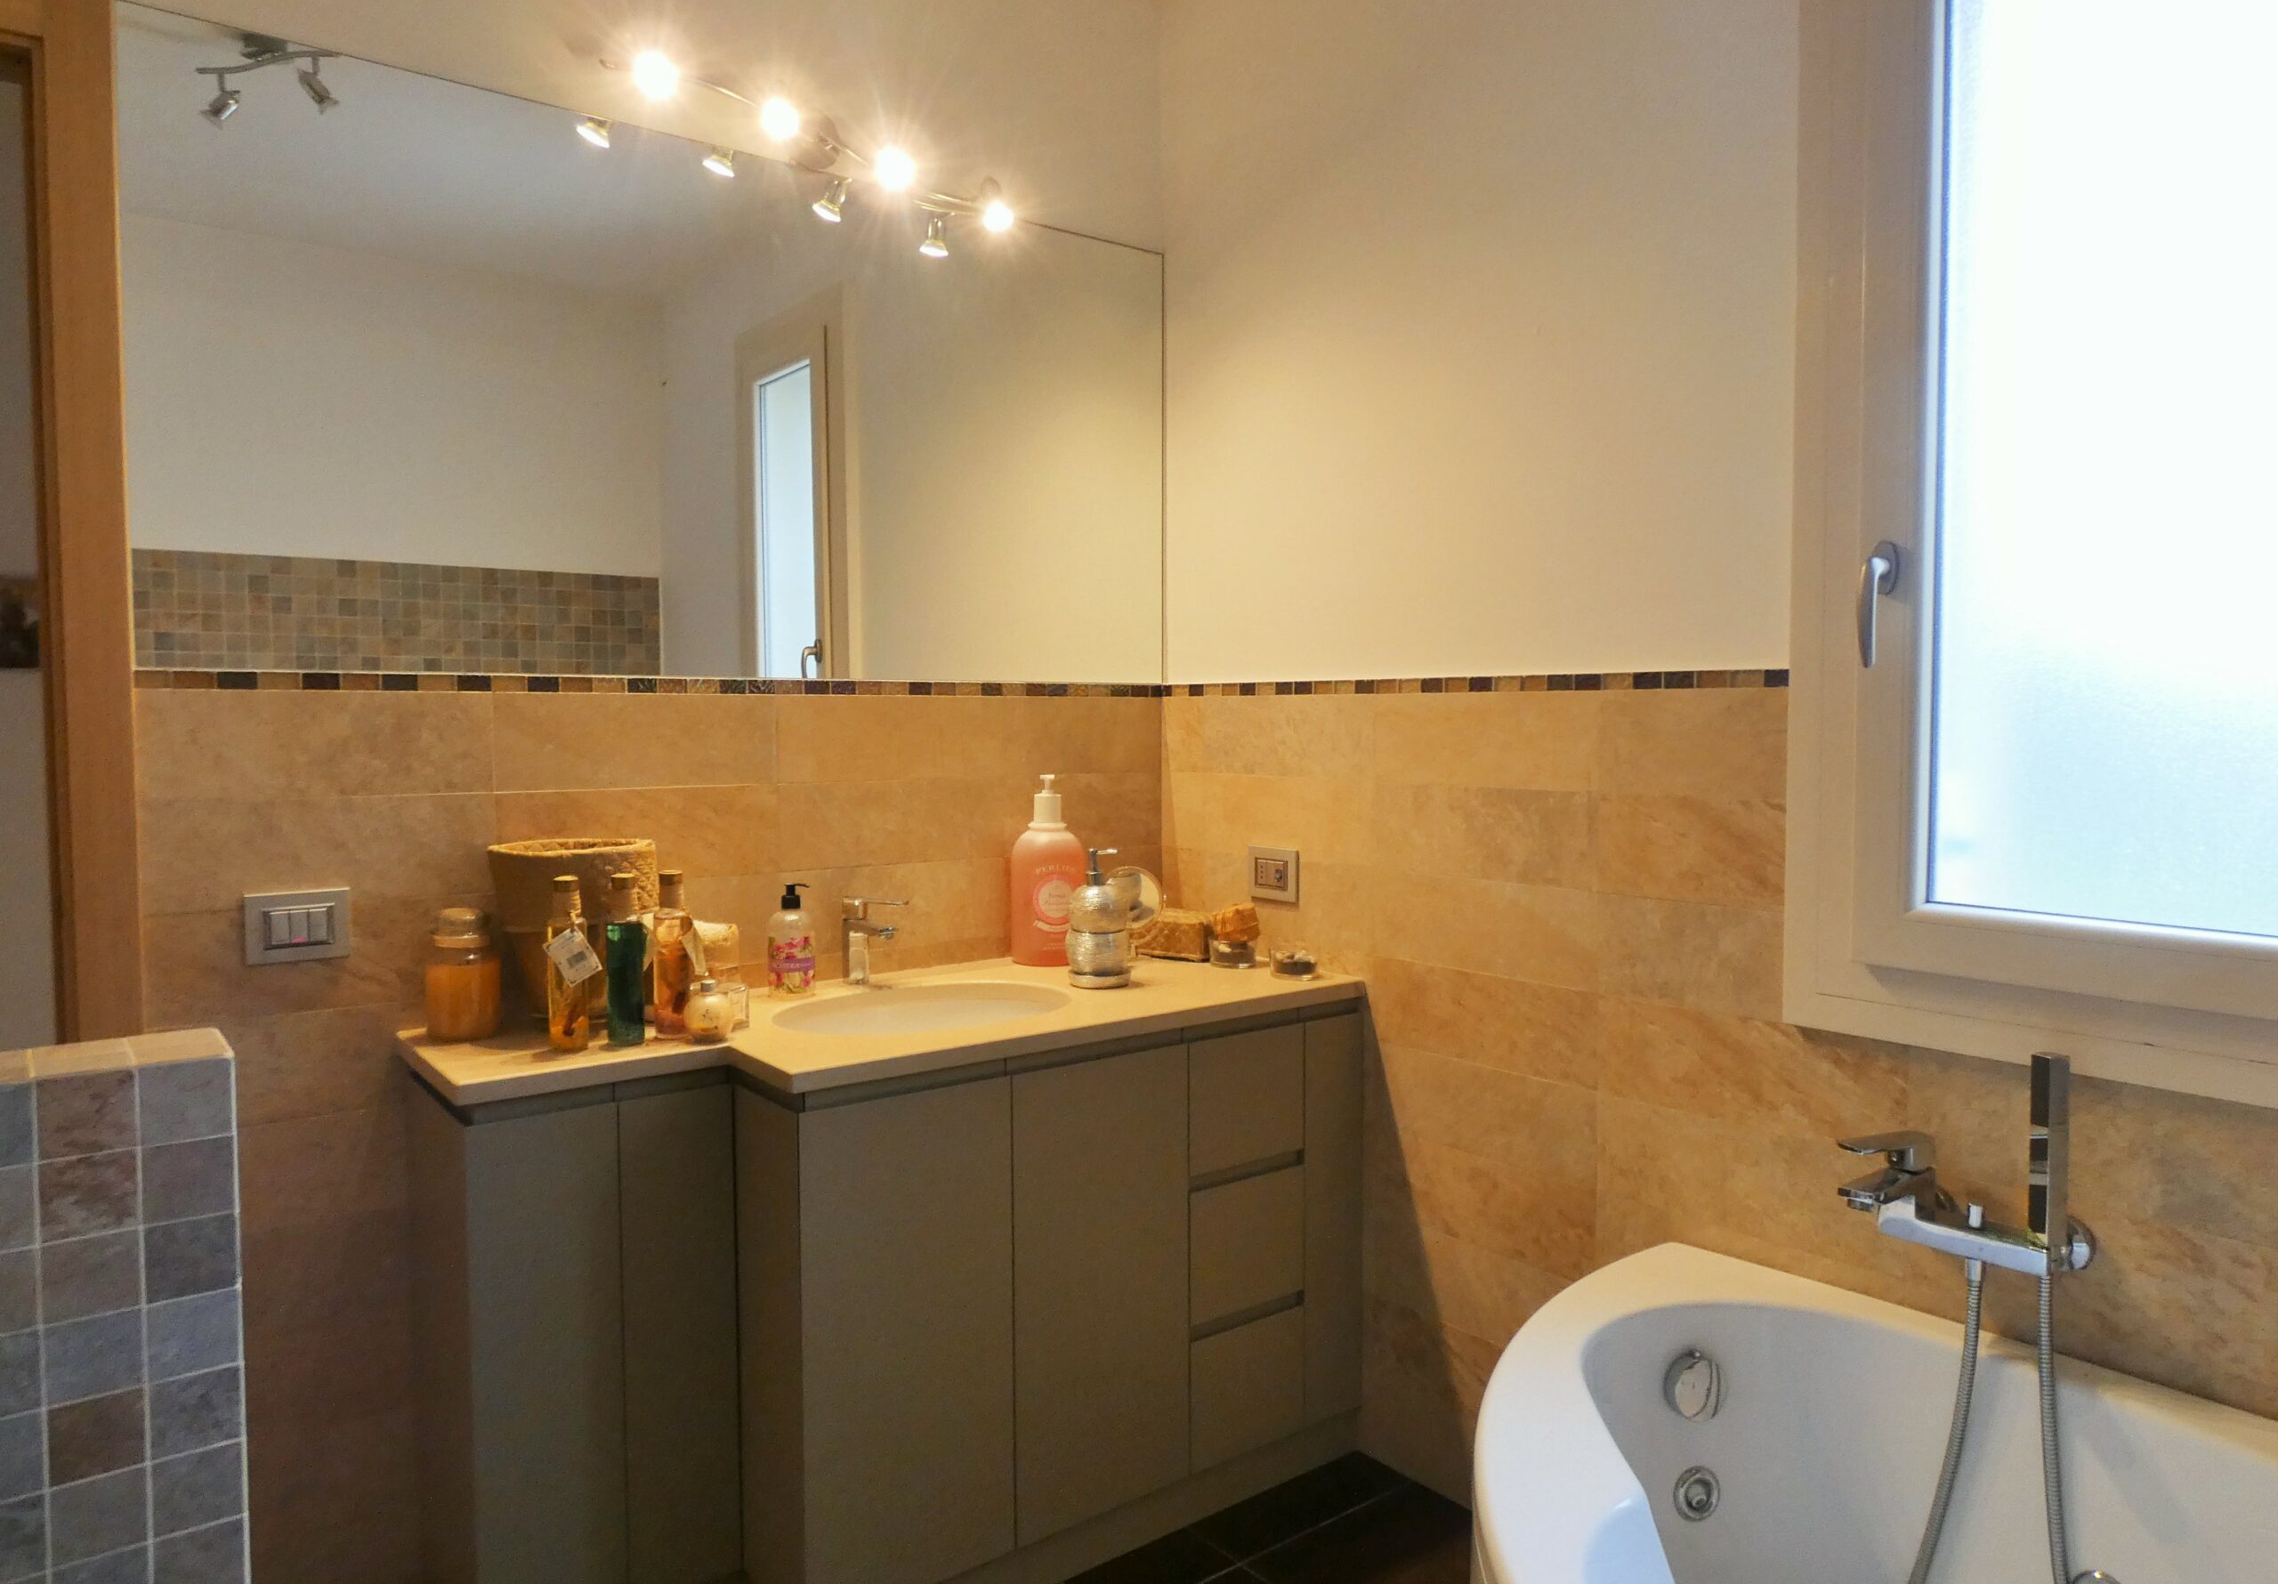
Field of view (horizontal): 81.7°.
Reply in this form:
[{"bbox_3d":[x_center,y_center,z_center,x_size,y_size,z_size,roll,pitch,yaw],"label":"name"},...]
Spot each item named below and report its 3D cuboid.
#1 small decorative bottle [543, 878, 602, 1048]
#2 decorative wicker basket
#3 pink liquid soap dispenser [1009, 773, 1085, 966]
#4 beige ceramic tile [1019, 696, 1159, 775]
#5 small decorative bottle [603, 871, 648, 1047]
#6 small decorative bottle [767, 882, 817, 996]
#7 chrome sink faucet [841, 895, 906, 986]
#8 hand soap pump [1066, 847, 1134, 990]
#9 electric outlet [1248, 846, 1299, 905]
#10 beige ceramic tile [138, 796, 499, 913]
[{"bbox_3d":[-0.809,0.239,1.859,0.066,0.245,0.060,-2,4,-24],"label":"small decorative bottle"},{"bbox_3d":[-0.849,0.218,1.971,0.225,0.273,0.200,-2,4,-34],"label":"decorative wicker basket"},{"bbox_3d":[-0.173,0.145,2.480,0.143,0.360,0.120,-1,3,-17],"label":"pink liquid soap dispenser"},{"bbox_3d":[-0.102,-0.111,2.670,0.370,0.156,0.010,-2,4,-35],"label":"beige ceramic tile"},{"bbox_3d":[-0.747,0.243,1.911,0.054,0.244,0.054,-2,4,-35],"label":"small decorative bottle"},{"bbox_3d":[-0.588,0.246,2.229,0.074,0.188,0.066,1,3,14],"label":"small decorative bottle"},{"bbox_3d":[-0.461,0.263,2.262,0.048,0.150,0.165,-2,4,-34],"label":"chrome sink faucet"},{"bbox_3d":[-0.069,0.216,2.297,0.110,0.238,0.108,0,3,6],"label":"hand soap pump"},{"bbox_3d":[0.262,0.160,2.539,0.015,0.102,0.132,-3,4,-41],"label":"electric outlet"},{"bbox_3d":[-1.157,0.085,1.887,0.430,0.150,0.010,-2,4,-34],"label":"beige ceramic tile"}]

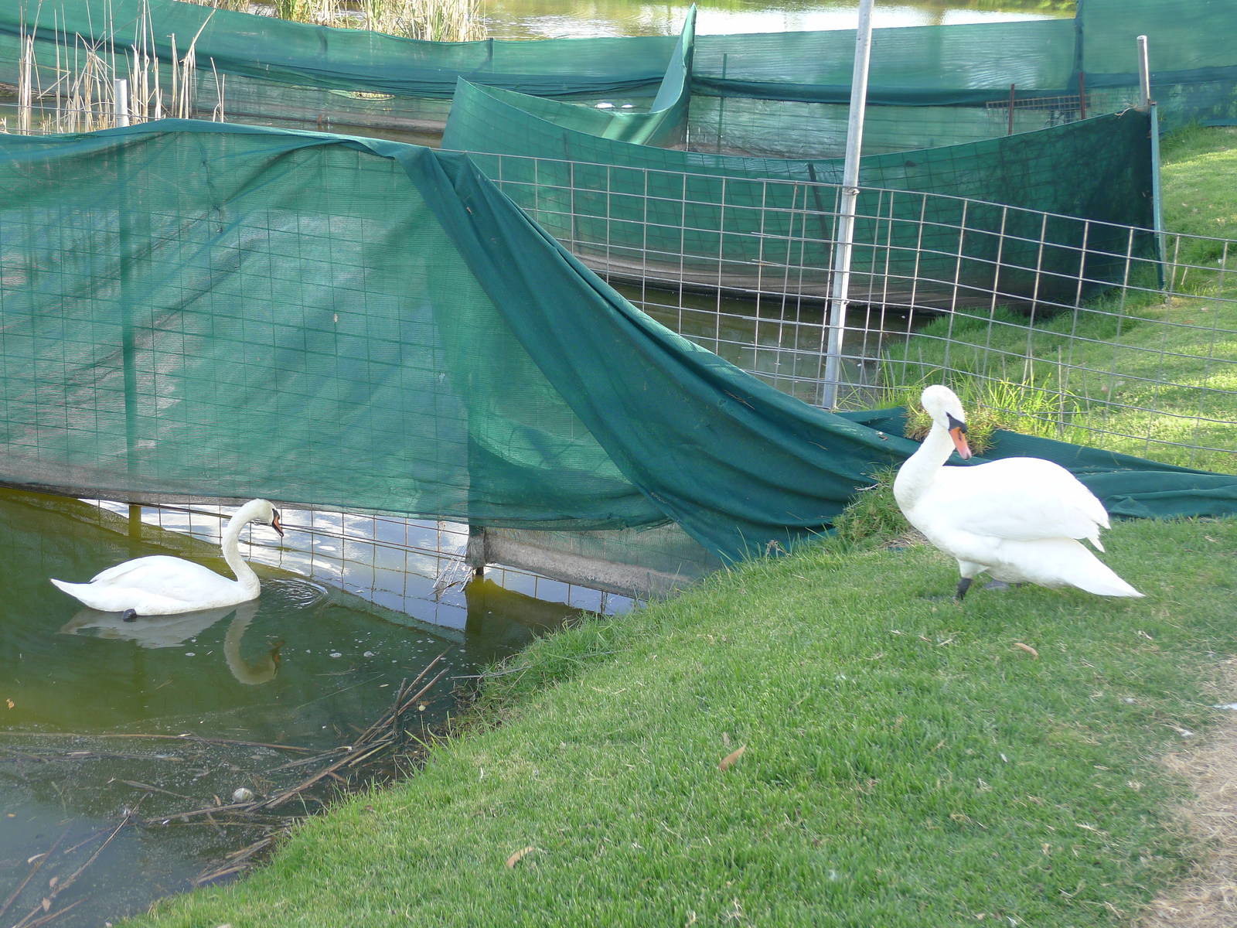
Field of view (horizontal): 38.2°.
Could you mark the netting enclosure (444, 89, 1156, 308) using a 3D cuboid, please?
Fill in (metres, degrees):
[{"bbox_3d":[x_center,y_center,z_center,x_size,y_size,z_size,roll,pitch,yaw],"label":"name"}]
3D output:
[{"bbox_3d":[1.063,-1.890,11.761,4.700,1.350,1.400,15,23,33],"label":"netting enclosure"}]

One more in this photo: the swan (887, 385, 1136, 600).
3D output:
[{"bbox_3d":[1.210,0.081,5.267,0.730,0.670,0.310,4,19,4],"label":"swan"}]

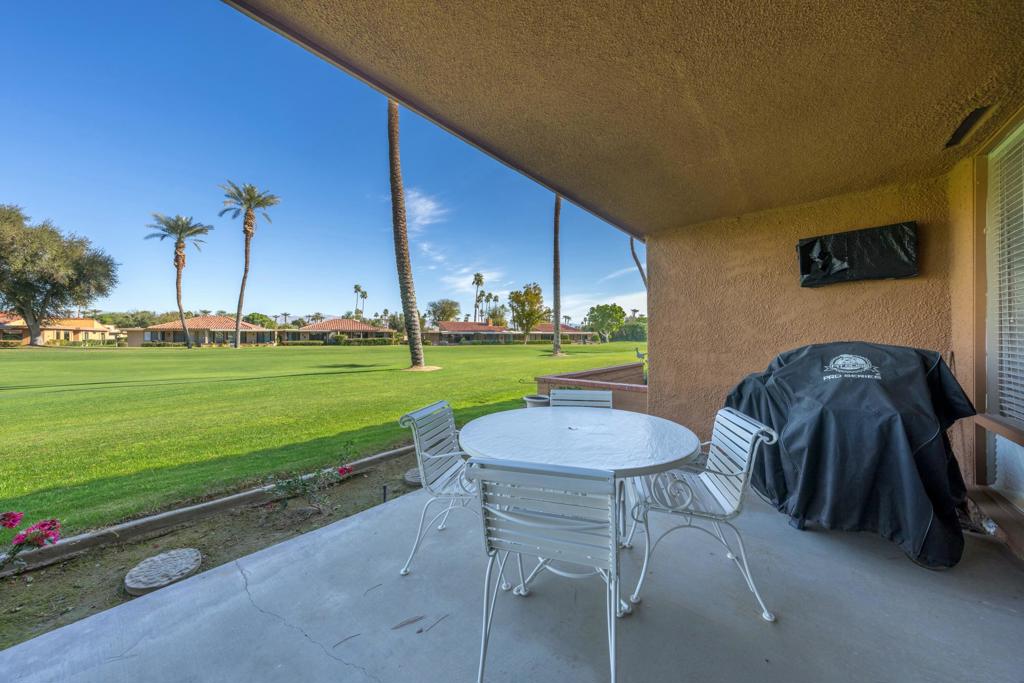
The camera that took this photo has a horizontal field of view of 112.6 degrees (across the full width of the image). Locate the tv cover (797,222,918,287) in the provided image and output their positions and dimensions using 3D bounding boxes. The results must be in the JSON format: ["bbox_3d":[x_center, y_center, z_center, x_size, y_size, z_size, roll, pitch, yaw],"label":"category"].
[{"bbox_3d":[2.890,-0.710,2.890,0.700,0.435,0.100,0,0,41],"label":"tv cover"}]

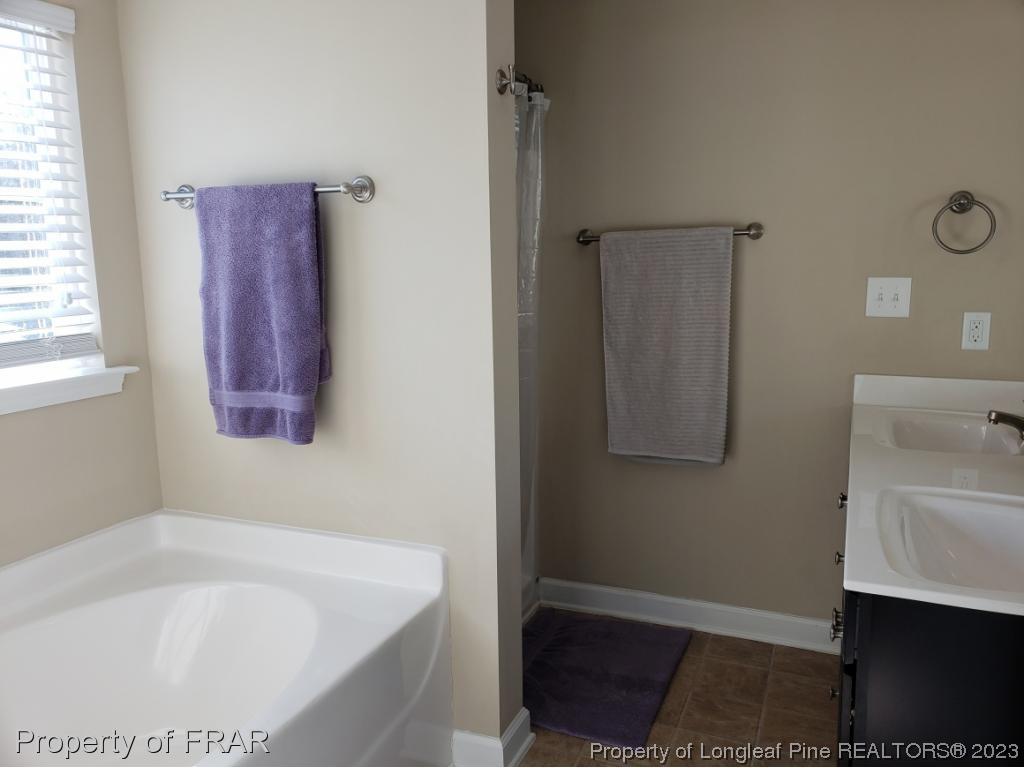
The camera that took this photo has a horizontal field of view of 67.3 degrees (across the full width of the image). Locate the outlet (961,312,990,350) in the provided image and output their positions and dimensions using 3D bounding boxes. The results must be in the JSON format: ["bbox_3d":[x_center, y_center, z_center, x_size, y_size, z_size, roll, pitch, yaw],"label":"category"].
[{"bbox_3d":[1.434,-0.162,2.373,0.071,0.115,0.010,3,10,24],"label":"outlet"}]

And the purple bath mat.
[{"bbox_3d":[0.261,0.963,2.632,0.570,0.016,0.745,3,10,24],"label":"purple bath mat"}]

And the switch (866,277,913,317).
[{"bbox_3d":[1.204,-0.275,2.455,0.124,0.123,0.015,3,10,24],"label":"switch"}]

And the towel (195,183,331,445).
[{"bbox_3d":[-0.669,-0.188,2.084,0.395,0.680,0.090,3,10,24],"label":"towel"}]

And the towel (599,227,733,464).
[{"bbox_3d":[0.536,-0.133,2.721,0.450,0.807,0.070,3,10,24],"label":"towel"}]

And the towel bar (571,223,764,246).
[{"bbox_3d":[0.531,-0.521,2.679,0.665,0.060,0.082,3,10,24],"label":"towel bar"}]

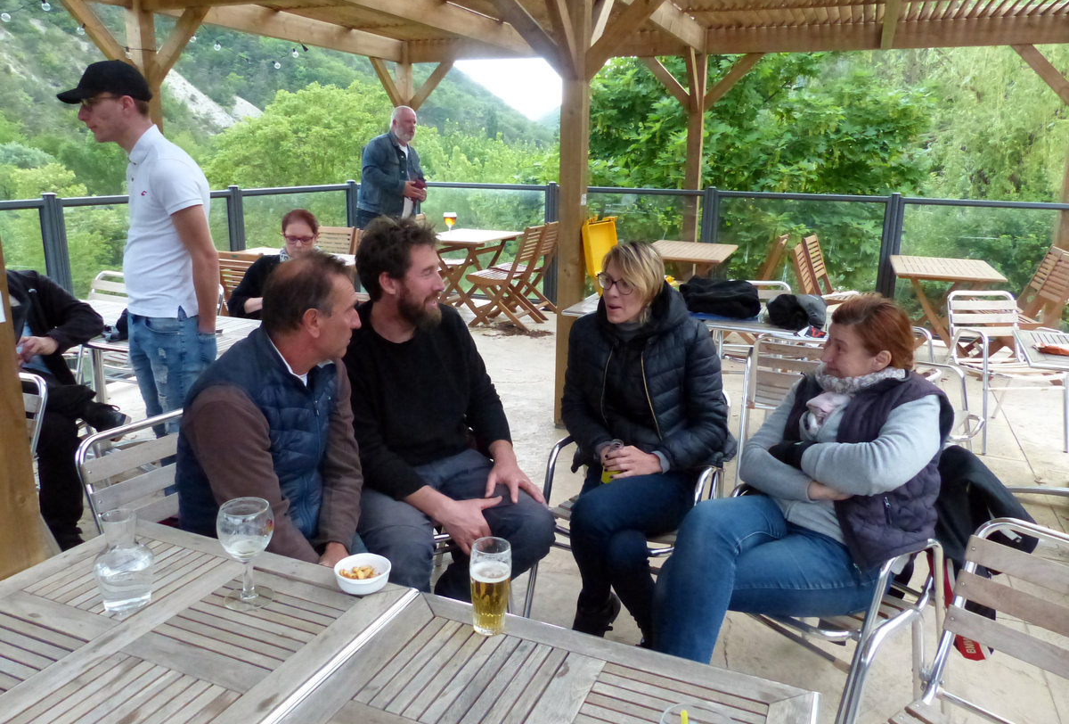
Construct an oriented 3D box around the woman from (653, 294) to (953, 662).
[{"bbox_3d":[0.730,0.426,2.129,0.770,1.210,0.570,-9,17,-32],"label":"woman"}]

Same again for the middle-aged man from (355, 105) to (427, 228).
[{"bbox_3d":[-1.173,-1.138,6.831,0.420,1.880,0.550,11,18,35],"label":"middle-aged man"}]

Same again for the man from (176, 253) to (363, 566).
[{"bbox_3d":[-0.661,0.366,2.030,0.720,1.270,0.530,8,16,28],"label":"man"}]

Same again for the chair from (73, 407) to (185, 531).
[{"bbox_3d":[-0.894,0.562,2.305,0.570,0.745,0.540,10,17,32],"label":"chair"}]

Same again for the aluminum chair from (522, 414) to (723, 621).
[{"bbox_3d":[0.365,0.502,2.735,0.560,0.750,0.590,6,16,21],"label":"aluminum chair"}]

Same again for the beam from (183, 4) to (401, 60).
[{"bbox_3d":[-1.921,-2.732,6.608,0.080,0.220,3.000,6,16,21],"label":"beam"}]

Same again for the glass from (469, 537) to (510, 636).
[{"bbox_3d":[-0.075,0.372,1.323,0.067,0.149,0.067,1,14,0],"label":"glass"}]

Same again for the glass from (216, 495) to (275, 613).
[{"bbox_3d":[-0.502,0.333,1.395,0.096,0.175,0.096,7,15,22],"label":"glass"}]

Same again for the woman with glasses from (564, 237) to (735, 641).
[{"bbox_3d":[0.341,0.275,2.554,0.540,1.280,0.780,6,15,20],"label":"woman with glasses"}]

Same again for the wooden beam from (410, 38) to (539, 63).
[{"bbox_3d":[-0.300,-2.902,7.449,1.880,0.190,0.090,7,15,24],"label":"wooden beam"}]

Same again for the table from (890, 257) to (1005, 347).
[{"bbox_3d":[3.142,-0.370,6.271,0.700,0.740,1.170,6,16,21],"label":"table"}]

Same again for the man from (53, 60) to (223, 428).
[{"bbox_3d":[-1.328,-0.104,2.800,0.500,1.790,0.480,-7,16,-28],"label":"man"}]

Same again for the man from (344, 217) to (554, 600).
[{"bbox_3d":[-0.306,0.209,2.676,0.620,1.330,0.800,-3,15,-15],"label":"man"}]

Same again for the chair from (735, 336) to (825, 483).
[{"bbox_3d":[1.315,0.235,3.817,0.550,0.750,0.590,7,16,25],"label":"chair"}]

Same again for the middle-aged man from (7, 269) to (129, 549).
[{"bbox_3d":[-1.895,0.071,3.137,0.680,1.270,0.800,-8,16,-32],"label":"middle-aged man"}]

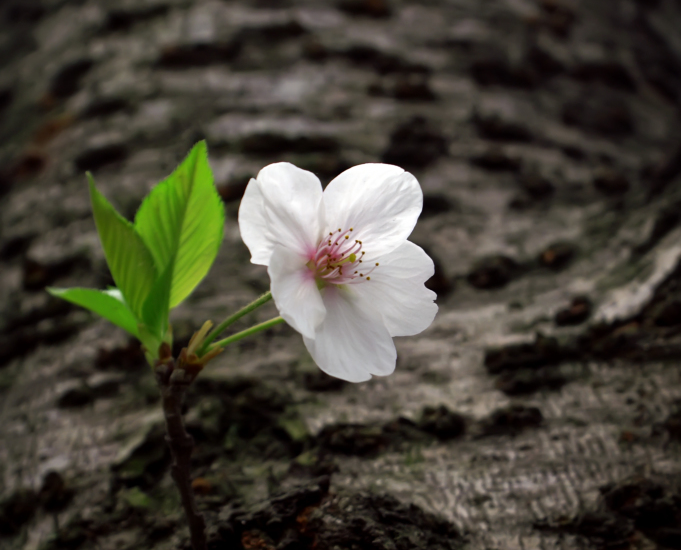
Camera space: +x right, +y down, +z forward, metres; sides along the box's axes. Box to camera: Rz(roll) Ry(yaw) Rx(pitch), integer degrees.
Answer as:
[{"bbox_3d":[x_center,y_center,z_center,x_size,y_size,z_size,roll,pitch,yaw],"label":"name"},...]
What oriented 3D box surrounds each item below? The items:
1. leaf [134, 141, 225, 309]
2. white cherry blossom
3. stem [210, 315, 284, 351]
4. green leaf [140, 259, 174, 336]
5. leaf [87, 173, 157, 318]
[{"bbox_3d":[-0.031,-0.010,0.366,0.015,0.033,0.008,12,-3,-6],"label":"leaf"},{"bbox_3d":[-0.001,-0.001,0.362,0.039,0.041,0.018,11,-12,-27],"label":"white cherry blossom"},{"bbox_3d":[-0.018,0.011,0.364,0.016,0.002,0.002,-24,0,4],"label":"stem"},{"bbox_3d":[-0.035,0.005,0.362,0.005,0.015,0.004,19,-3,-31],"label":"green leaf"},{"bbox_3d":[-0.042,-0.006,0.363,0.010,0.028,0.007,-17,-3,-17],"label":"leaf"}]

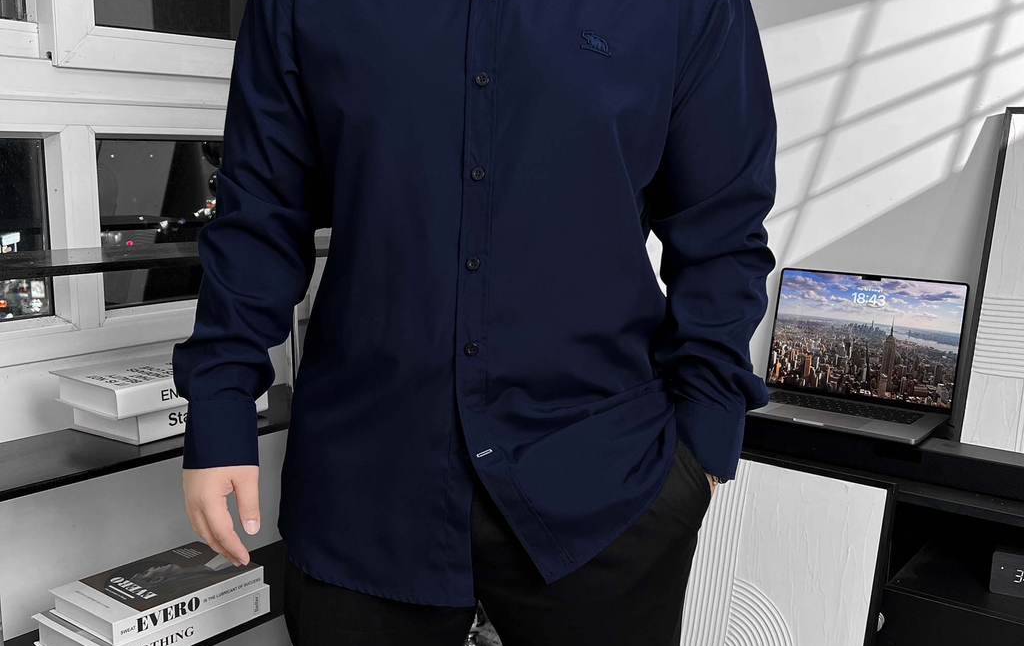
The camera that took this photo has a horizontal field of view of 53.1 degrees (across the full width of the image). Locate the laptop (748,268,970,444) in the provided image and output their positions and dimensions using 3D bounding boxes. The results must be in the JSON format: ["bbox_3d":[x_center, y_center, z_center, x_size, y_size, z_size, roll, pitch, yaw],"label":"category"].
[{"bbox_3d":[0.604,0.046,1.875,0.355,0.251,0.286,8,10,34],"label":"laptop"}]

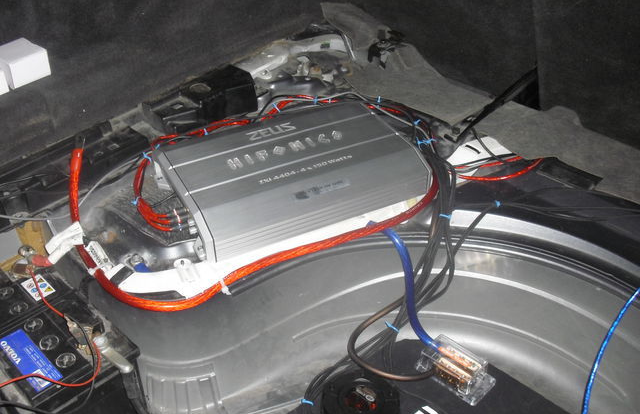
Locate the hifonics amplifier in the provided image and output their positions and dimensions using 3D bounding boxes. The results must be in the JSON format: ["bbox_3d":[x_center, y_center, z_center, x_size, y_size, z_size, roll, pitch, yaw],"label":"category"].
[{"bbox_3d":[-0.048,-0.065,1.110,0.385,0.060,0.262,-17,41,-22],"label":"hifonics amplifier"}]

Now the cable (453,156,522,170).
[{"bbox_3d":[0.280,-0.076,1.161,0.125,0.014,0.018,-10,39,-13],"label":"cable"}]

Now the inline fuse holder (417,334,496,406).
[{"bbox_3d":[0.196,0.224,0.991,0.094,0.032,0.062,30,46,32],"label":"inline fuse holder"}]

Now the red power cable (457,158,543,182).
[{"bbox_3d":[0.297,-0.061,1.140,0.150,0.020,0.033,-12,39,-16],"label":"red power cable"}]

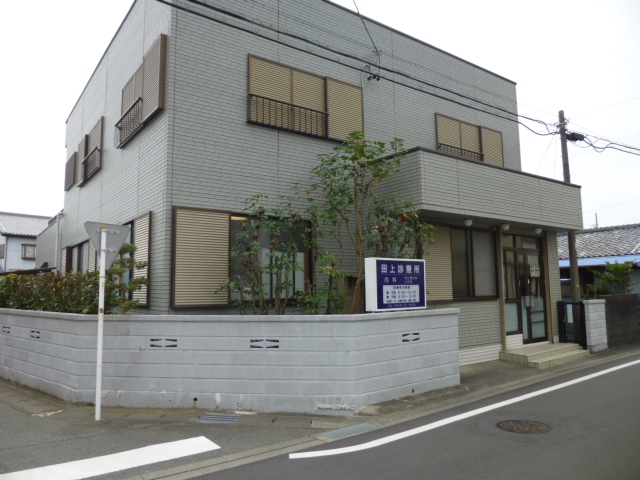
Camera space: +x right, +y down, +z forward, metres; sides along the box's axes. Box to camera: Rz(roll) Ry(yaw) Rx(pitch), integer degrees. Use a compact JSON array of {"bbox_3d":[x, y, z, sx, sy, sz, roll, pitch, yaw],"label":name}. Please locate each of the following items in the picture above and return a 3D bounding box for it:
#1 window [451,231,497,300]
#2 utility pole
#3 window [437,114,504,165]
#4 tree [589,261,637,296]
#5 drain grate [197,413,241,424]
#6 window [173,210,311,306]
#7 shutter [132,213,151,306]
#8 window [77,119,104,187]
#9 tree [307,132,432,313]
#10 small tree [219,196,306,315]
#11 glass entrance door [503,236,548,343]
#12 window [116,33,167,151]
[{"bbox_3d":[3.219,0.506,9.620,1.458,1.433,0.118,3,-6,-36],"label":"window"},{"bbox_3d":[6.869,-0.440,12.666,0.240,6.428,0.240,-1,-6,0],"label":"utility pole"},{"bbox_3d":[3.524,-2.188,10.626,2.453,1.024,0.148,3,-6,-36],"label":"window"},{"bbox_3d":[8.729,1.440,13.718,1.300,1.663,1.150,0,-5,0],"label":"tree"},{"bbox_3d":[-1.332,2.360,6.069,0.509,0.040,0.377,-1,-5,10],"label":"drain grate"},{"bbox_3d":[-1.080,0.292,7.051,2.285,1.438,0.158,3,-6,-36],"label":"window"},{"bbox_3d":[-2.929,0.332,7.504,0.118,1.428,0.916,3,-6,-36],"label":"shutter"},{"bbox_3d":[-5.797,-2.152,11.576,0.207,1.172,2.512,3,-6,-36],"label":"window"},{"bbox_3d":[0.775,0.165,7.030,1.850,3.688,1.500,0,-5,0],"label":"tree"},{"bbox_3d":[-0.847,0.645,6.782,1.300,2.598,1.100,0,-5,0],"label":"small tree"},{"bbox_3d":[4.902,1.191,10.990,1.753,2.561,0.138,3,-6,-36],"label":"glass entrance door"},{"bbox_3d":[-3.114,-2.423,7.879,0.207,1.133,2.344,3,-6,-36],"label":"window"}]

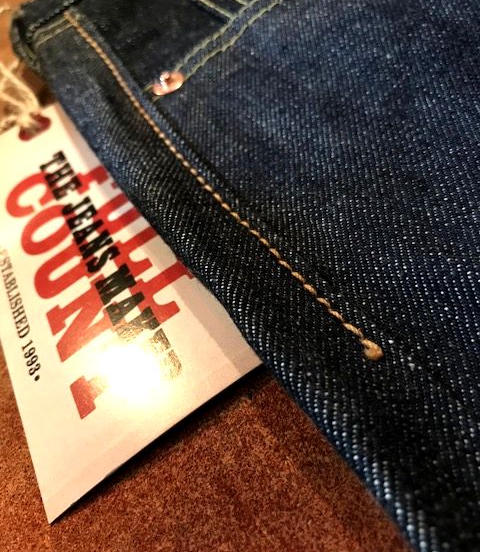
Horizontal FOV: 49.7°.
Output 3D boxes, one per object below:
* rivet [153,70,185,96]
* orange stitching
[{"bbox_3d":[-0.020,-0.054,0.144,0.009,0.003,0.009,-7,57,12],"label":"rivet"},{"bbox_3d":[-0.019,-0.038,0.134,0.005,0.003,0.162,-34,56,-6],"label":"orange stitching"}]

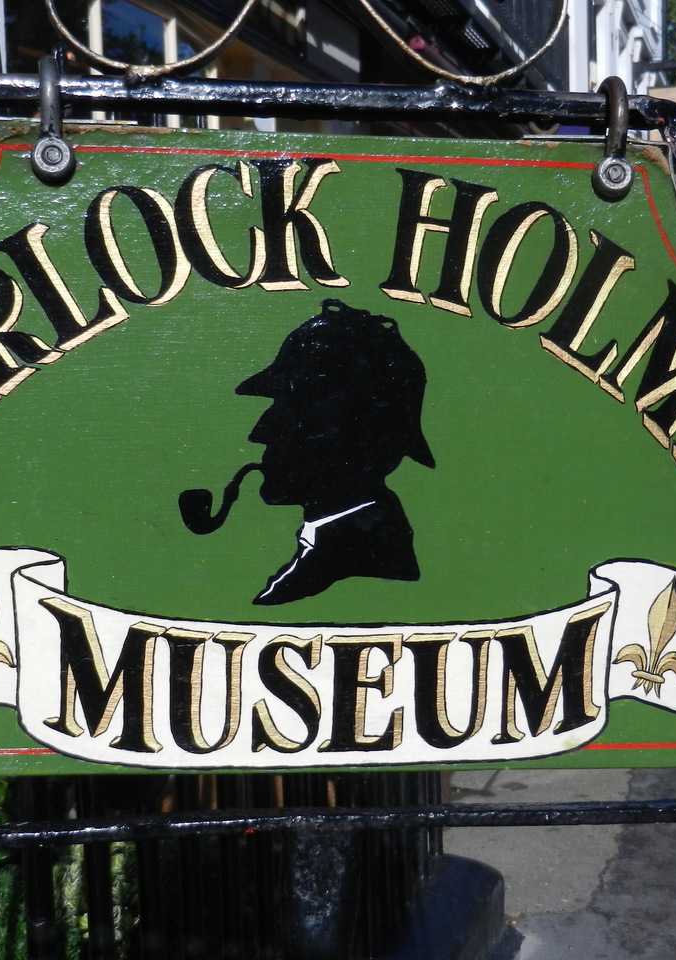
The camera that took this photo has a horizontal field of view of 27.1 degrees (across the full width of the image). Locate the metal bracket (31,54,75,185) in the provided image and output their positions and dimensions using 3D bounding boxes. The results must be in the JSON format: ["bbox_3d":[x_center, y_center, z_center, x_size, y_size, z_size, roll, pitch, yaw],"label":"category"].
[{"bbox_3d":[-0.173,-0.218,0.857,0.026,0.077,0.048,-1,5,-7],"label":"metal bracket"}]

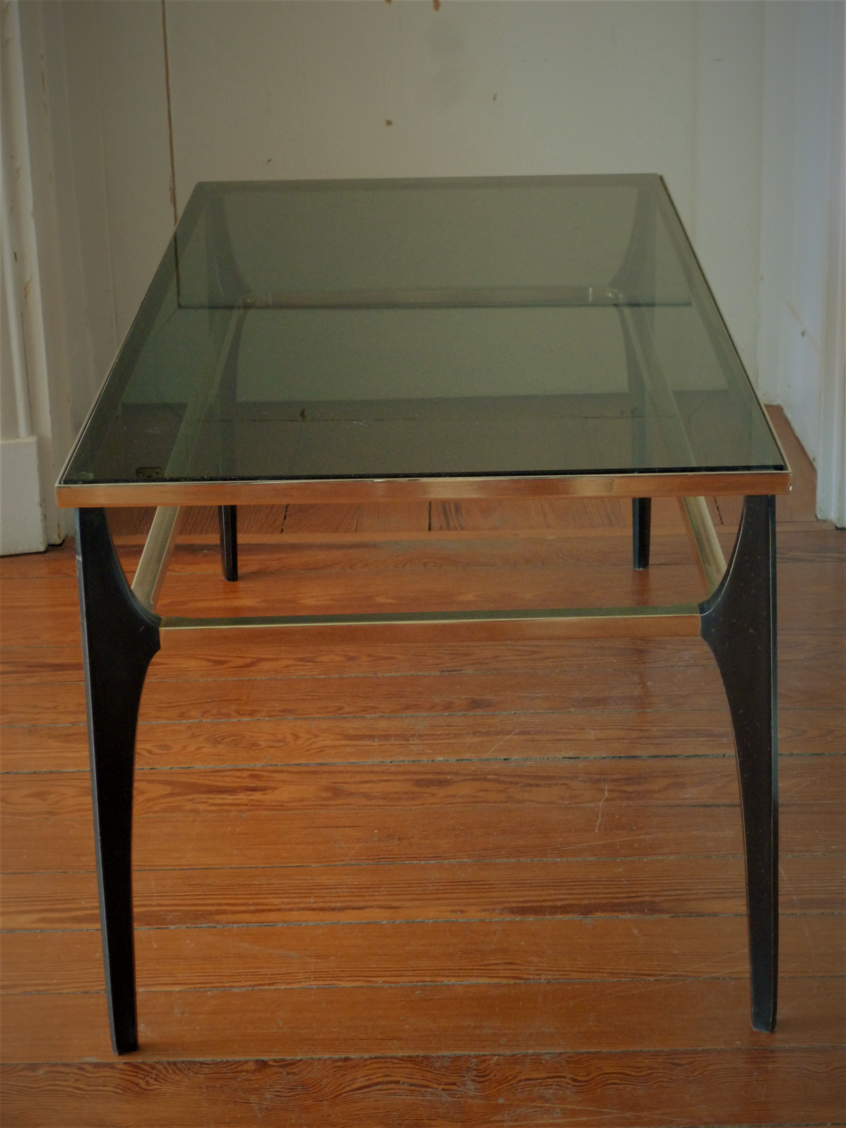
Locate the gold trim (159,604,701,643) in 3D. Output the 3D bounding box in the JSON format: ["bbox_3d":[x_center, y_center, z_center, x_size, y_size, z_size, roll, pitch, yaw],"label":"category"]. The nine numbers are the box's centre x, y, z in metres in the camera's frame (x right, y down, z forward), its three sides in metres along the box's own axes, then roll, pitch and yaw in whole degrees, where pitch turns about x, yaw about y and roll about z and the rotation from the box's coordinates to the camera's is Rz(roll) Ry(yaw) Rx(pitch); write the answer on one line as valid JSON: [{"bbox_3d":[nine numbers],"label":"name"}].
[{"bbox_3d":[0.005,0.043,1.628,0.367,0.016,0.020,-2,20,1],"label":"gold trim"}]

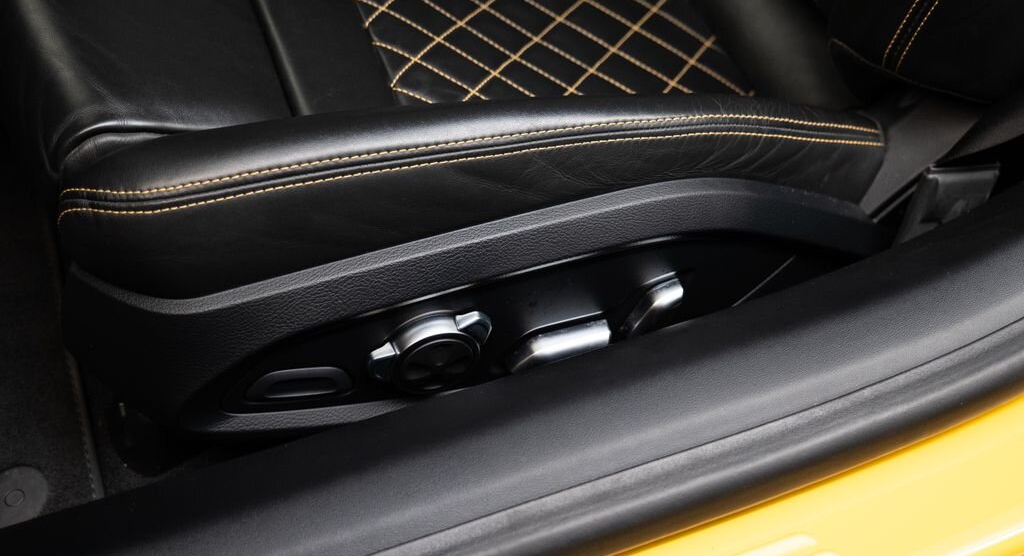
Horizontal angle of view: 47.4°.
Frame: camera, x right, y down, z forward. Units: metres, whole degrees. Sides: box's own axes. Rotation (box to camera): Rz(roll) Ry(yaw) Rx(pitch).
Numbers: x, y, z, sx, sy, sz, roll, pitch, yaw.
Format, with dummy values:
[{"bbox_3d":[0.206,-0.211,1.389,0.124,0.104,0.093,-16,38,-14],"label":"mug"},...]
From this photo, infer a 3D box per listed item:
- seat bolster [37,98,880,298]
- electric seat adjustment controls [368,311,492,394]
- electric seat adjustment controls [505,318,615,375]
[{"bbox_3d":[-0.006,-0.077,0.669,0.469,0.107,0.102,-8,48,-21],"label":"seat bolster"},{"bbox_3d":[-0.049,0.043,0.683,0.069,0.051,0.021,-14,50,-14],"label":"electric seat adjustment controls"},{"bbox_3d":[0.028,0.042,0.689,0.058,0.021,0.020,-14,50,-14],"label":"electric seat adjustment controls"}]

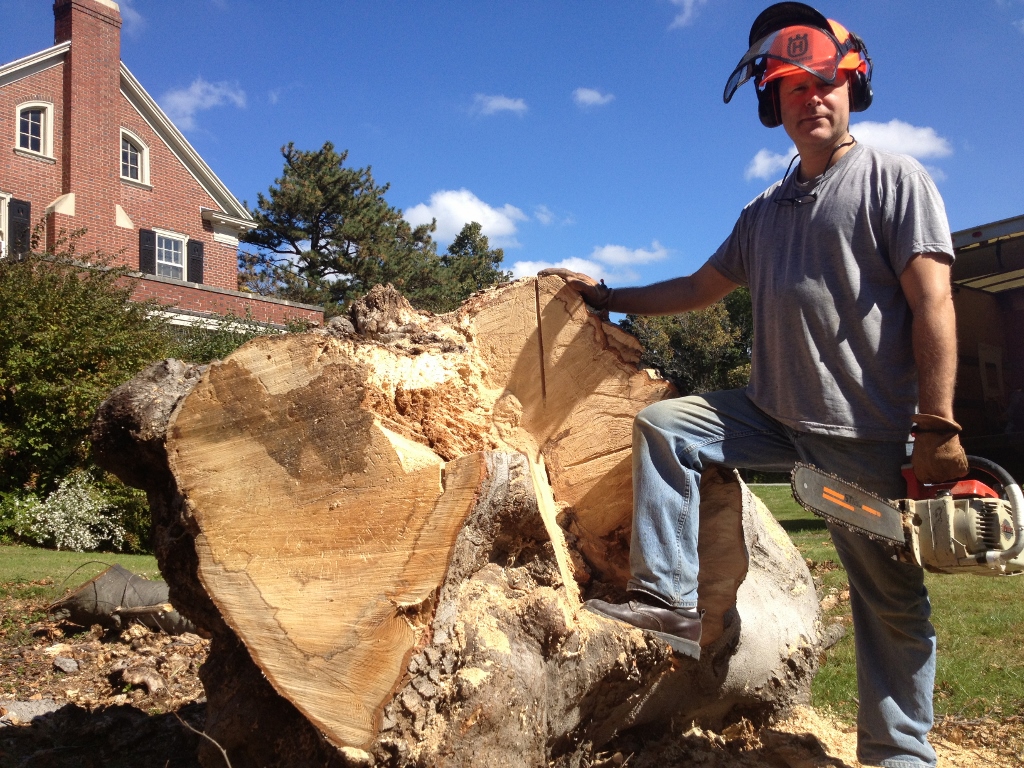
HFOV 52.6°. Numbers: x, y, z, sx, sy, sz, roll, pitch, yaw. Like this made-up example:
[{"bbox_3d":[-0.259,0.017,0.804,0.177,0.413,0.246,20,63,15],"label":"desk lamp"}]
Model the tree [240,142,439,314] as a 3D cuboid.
[{"bbox_3d":[-6.541,-2.617,39.441,7.700,13.480,7.500,-1,-5,-9],"label":"tree"}]

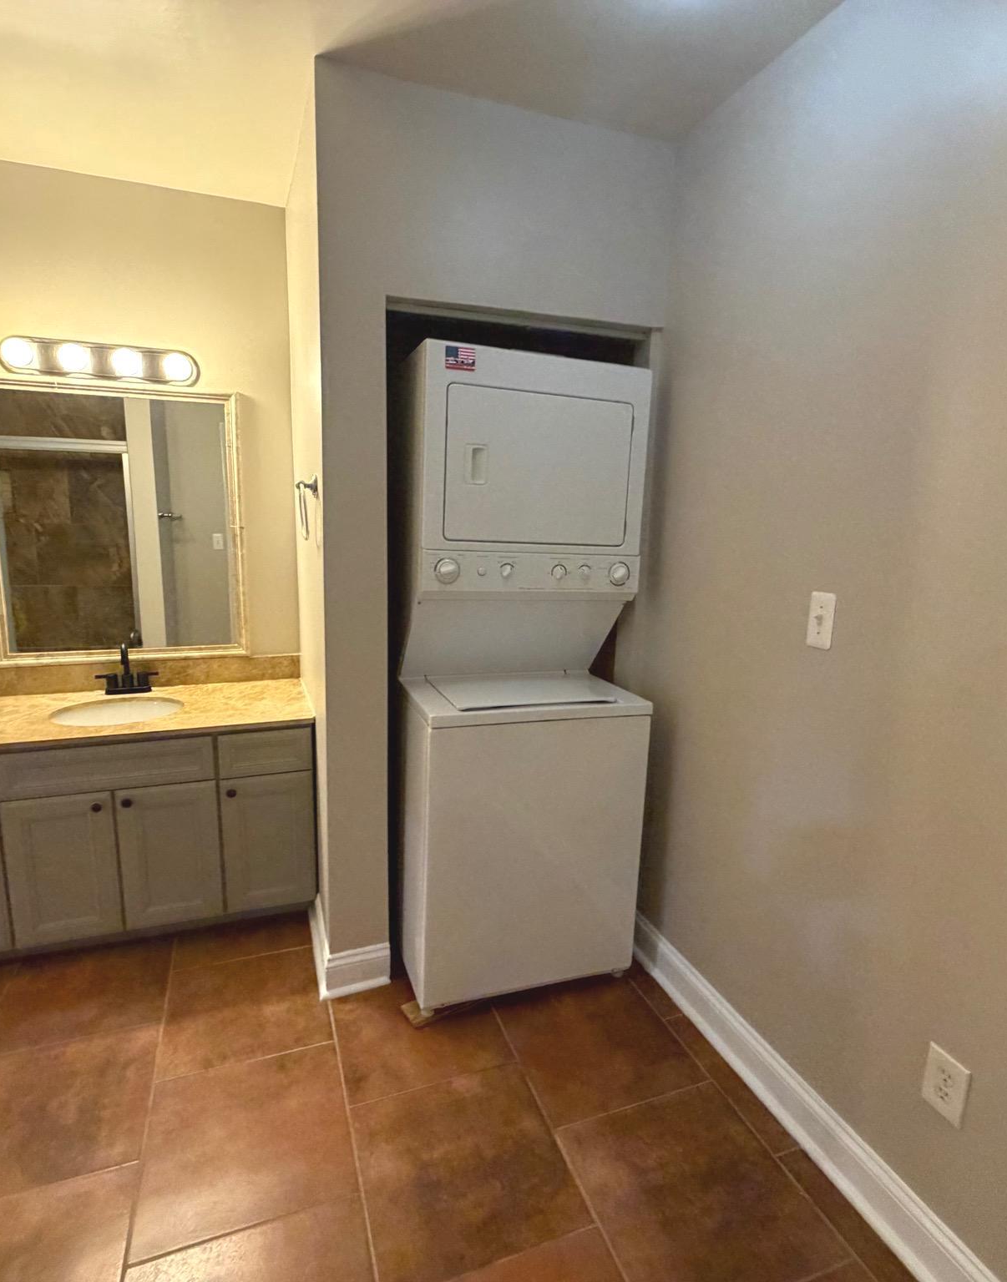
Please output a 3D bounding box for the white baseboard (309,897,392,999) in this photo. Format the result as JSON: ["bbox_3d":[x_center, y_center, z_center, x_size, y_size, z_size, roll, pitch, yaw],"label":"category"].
[{"bbox_3d":[-0.525,0.959,2.314,0.216,0.141,0.478,-2,12,-20],"label":"white baseboard"}]

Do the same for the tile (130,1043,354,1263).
[{"bbox_3d":[-0.598,1.168,1.632,0.454,0.012,0.456,-2,12,-20],"label":"tile"}]

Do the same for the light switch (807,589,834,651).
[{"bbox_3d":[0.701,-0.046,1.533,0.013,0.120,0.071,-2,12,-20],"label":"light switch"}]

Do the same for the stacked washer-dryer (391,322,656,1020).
[{"bbox_3d":[0.007,0.094,2.303,0.686,1.894,0.740,-2,12,-20],"label":"stacked washer-dryer"}]

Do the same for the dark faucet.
[{"bbox_3d":[-1.335,0.099,2.445,0.205,0.190,0.130,-2,12,-20],"label":"dark faucet"}]

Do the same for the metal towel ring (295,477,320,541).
[{"bbox_3d":[-0.550,-0.373,1.936,0.062,0.184,0.155,-2,12,-20],"label":"metal towel ring"}]

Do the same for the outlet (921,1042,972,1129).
[{"bbox_3d":[0.841,0.844,1.312,0.008,0.124,0.079,-2,12,-20],"label":"outlet"}]

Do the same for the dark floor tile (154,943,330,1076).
[{"bbox_3d":[-0.755,1.084,2.052,0.457,0.010,0.457,-2,12,-20],"label":"dark floor tile"}]

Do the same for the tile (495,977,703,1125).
[{"bbox_3d":[0.258,1.131,1.950,0.458,0.012,0.454,-2,12,-20],"label":"tile"}]

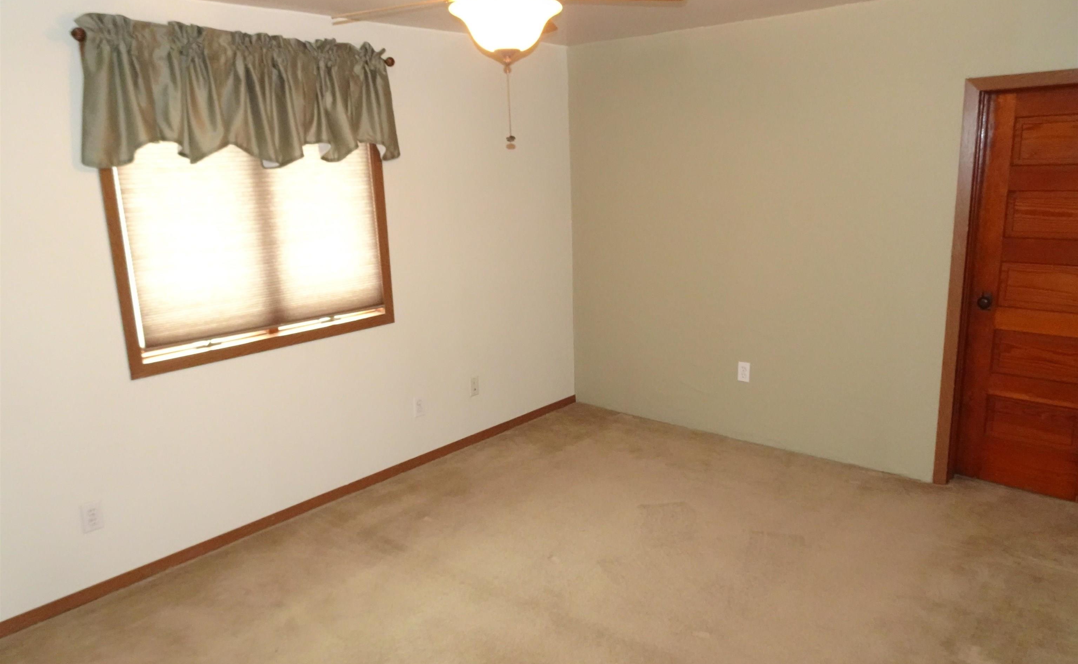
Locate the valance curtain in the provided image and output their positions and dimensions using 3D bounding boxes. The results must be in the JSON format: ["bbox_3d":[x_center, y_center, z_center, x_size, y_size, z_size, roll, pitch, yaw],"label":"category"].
[{"bbox_3d":[-1.219,-1.014,3.261,0.110,0.549,1.476,10,17,41],"label":"valance curtain"}]

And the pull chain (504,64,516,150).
[{"bbox_3d":[-0.089,-0.674,2.241,0.029,0.242,0.029,-2,13,0],"label":"pull chain"}]

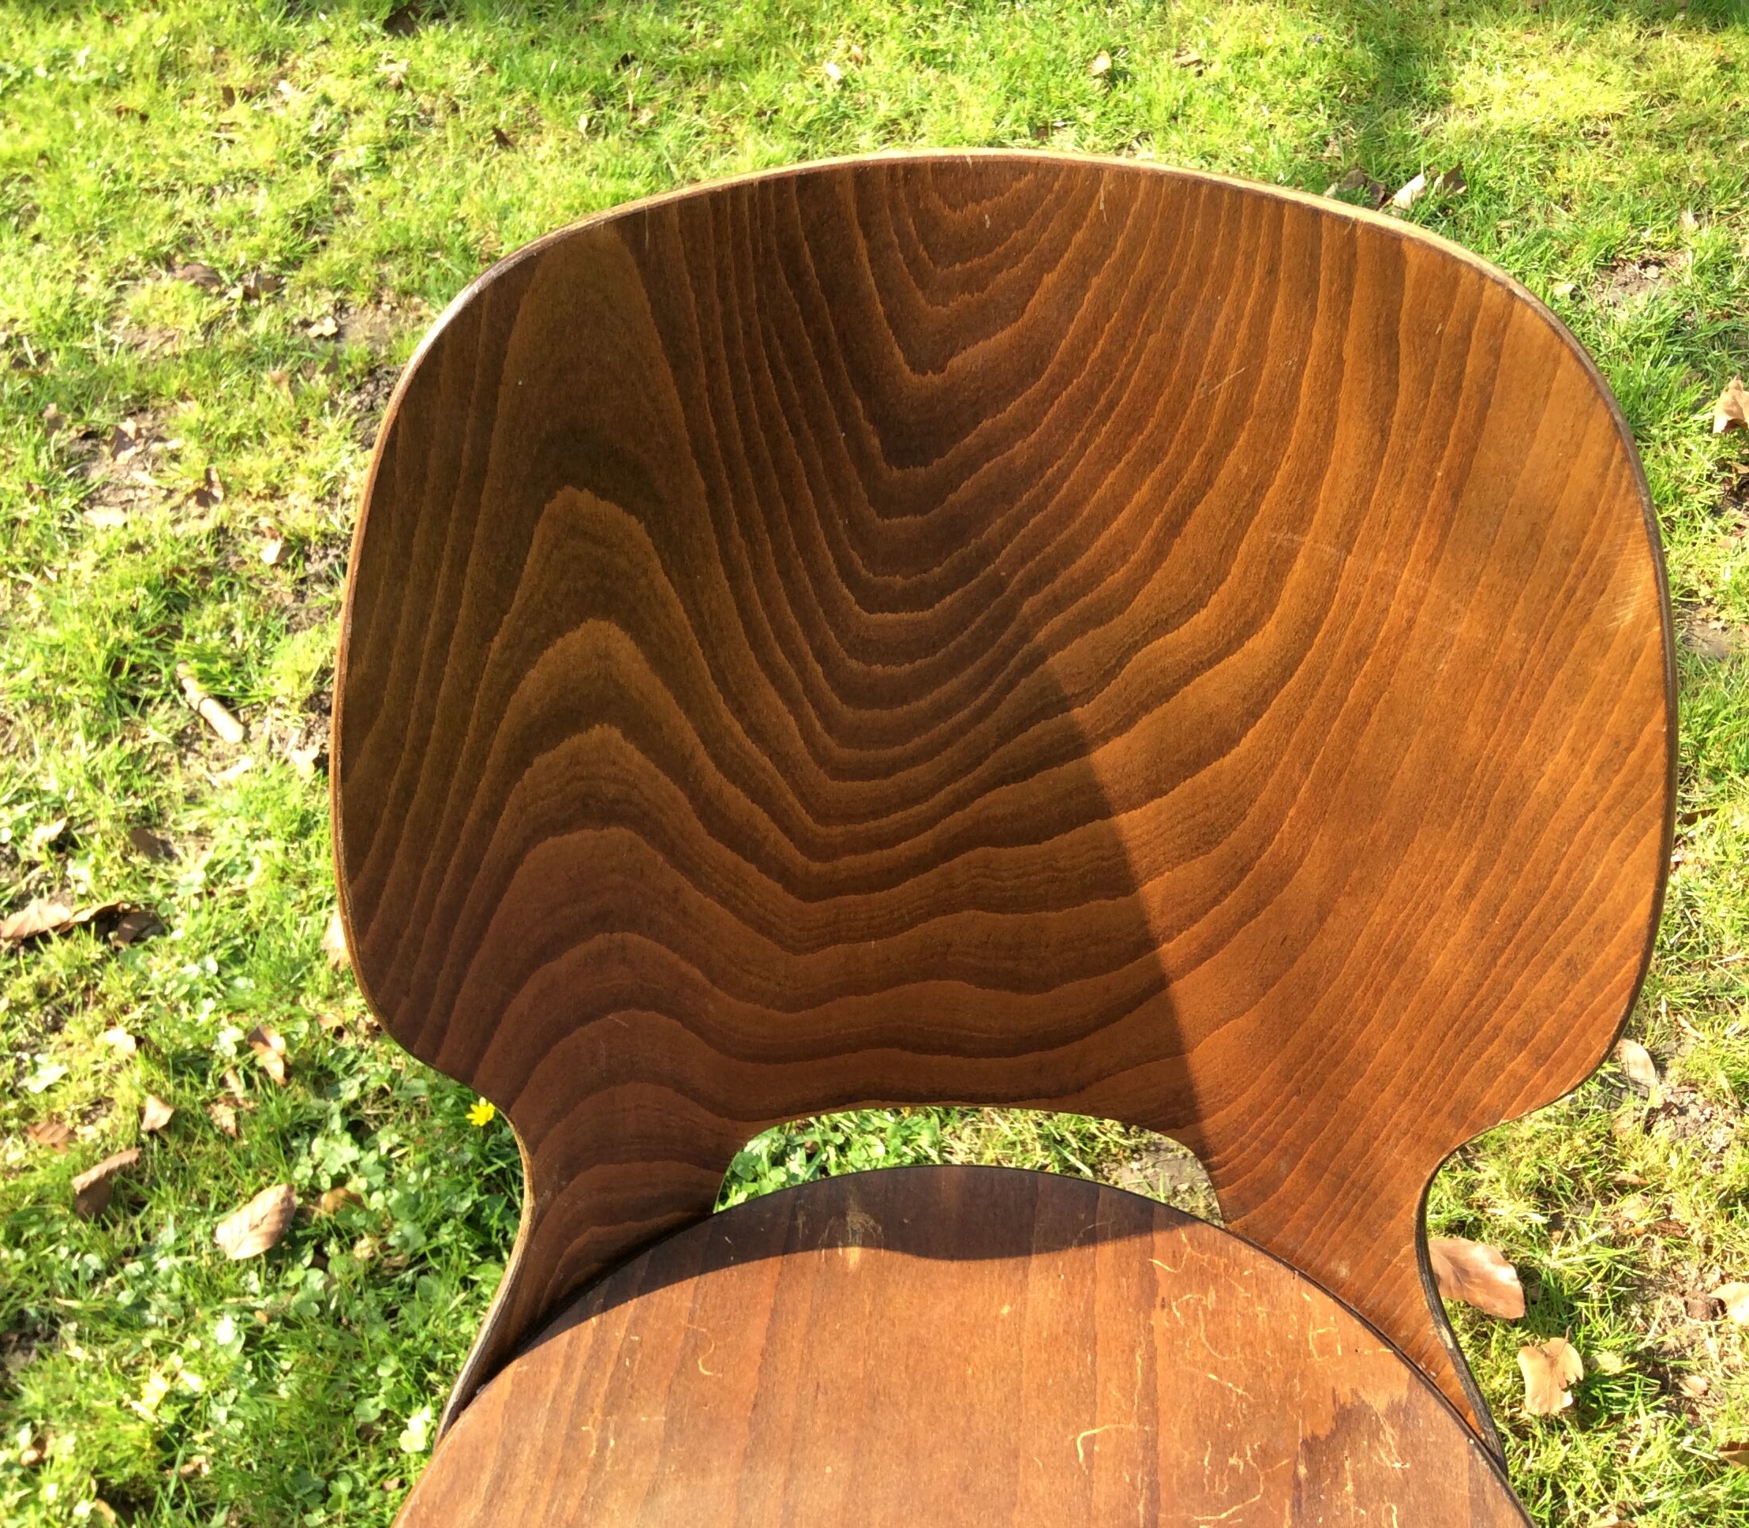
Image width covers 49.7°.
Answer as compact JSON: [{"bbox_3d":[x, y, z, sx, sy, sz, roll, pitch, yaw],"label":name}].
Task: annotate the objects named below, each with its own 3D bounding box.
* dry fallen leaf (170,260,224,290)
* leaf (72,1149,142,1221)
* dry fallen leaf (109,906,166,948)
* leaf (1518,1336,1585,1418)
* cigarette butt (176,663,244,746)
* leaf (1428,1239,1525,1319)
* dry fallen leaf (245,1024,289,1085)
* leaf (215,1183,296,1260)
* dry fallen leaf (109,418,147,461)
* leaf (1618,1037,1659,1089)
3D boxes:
[{"bbox_3d":[-0.686,-0.495,1.913,0.061,0.018,0.036,16,49,15],"label":"dry fallen leaf"},{"bbox_3d":[-0.487,0.266,1.198,0.048,0.025,0.032,-34,56,-28],"label":"leaf"},{"bbox_3d":[-0.532,0.118,1.363,0.040,0.015,0.026,-14,46,-14],"label":"dry fallen leaf"},{"bbox_3d":[0.399,0.361,1.114,0.038,0.018,0.052,16,49,15],"label":"leaf"},{"bbox_3d":[-0.512,-0.046,1.455,0.012,0.012,0.088,-30,54,-25],"label":"cigarette butt"},{"bbox_3d":[0.366,0.313,1.159,0.070,0.018,0.044,32,54,26],"label":"leaf"},{"bbox_3d":[-0.412,0.197,1.282,0.026,0.016,0.047,-23,49,-22],"label":"dry fallen leaf"},{"bbox_3d":[-0.389,0.288,1.188,0.038,0.014,0.055,27,50,25],"label":"leaf"},{"bbox_3d":[-0.714,-0.310,1.804,0.033,0.020,0.045,7,44,7],"label":"dry fallen leaf"},{"bbox_3d":[0.510,0.201,1.266,0.024,0.015,0.041,-14,49,-13],"label":"leaf"}]

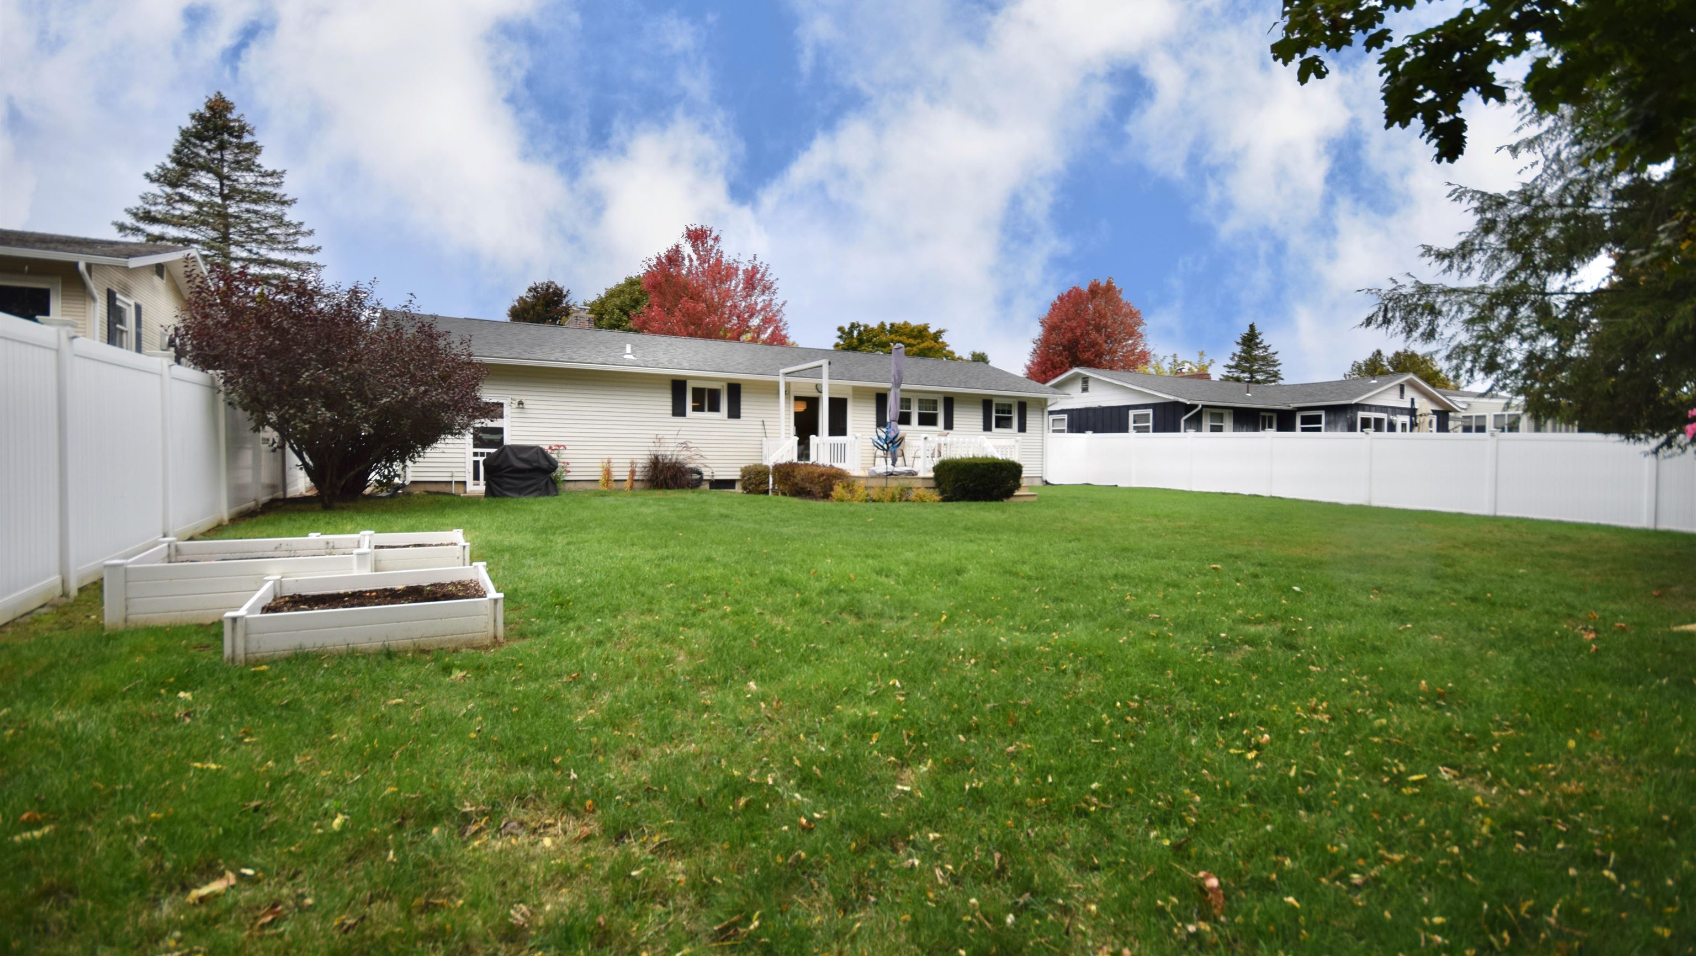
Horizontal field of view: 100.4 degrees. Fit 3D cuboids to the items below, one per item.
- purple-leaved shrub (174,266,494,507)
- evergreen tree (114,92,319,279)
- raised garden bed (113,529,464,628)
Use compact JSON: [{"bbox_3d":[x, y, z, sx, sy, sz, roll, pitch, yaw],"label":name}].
[{"bbox_3d":[-8.100,-1.460,11.200,4.200,3.750,4.100,0,1,0],"label":"purple-leaved shrub"},{"bbox_3d":[-24.900,-7.800,28.000,7.200,15.100,7.200,0,1,0],"label":"evergreen tree"},{"bbox_3d":[-3.995,0.614,5.506,1.943,0.400,2.555,-1,2,-33],"label":"raised garden bed"}]

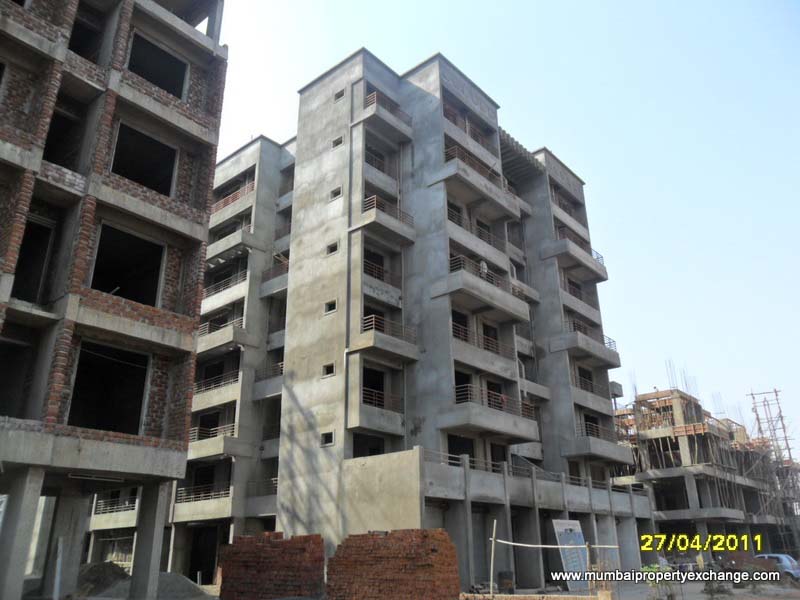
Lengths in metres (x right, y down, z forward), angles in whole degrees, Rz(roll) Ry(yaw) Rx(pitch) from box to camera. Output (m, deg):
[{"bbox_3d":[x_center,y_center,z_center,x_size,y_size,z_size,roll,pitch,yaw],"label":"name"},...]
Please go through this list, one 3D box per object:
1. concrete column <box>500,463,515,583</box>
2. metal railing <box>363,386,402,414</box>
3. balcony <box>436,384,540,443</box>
[{"bbox_3d":[4.408,9.163,25.773,0.310,4.760,0.280,-20,-29,37],"label":"concrete column"},{"bbox_3d":[-0.676,4.323,26.672,0.070,0.710,2.670,-18,-28,37],"label":"metal railing"},{"bbox_3d":[4.047,5.204,27.851,1.600,1.680,5.600,-18,-28,37],"label":"balcony"}]

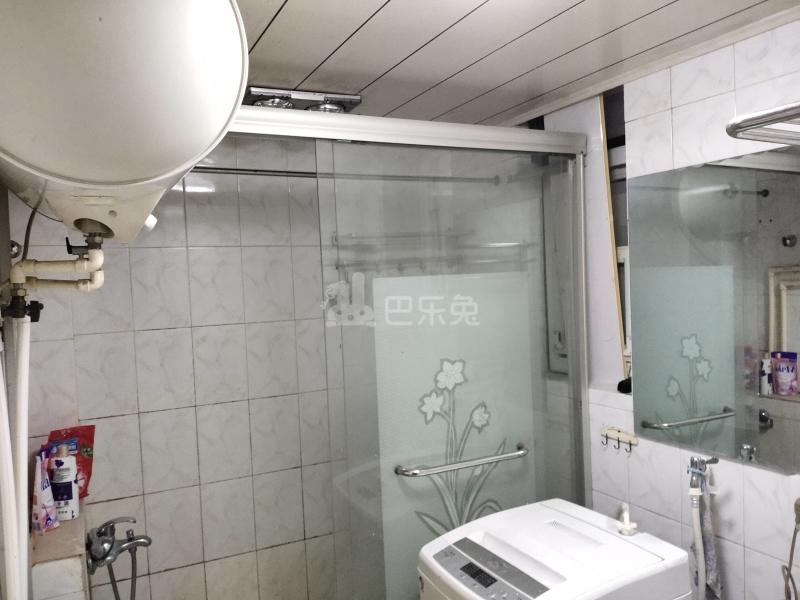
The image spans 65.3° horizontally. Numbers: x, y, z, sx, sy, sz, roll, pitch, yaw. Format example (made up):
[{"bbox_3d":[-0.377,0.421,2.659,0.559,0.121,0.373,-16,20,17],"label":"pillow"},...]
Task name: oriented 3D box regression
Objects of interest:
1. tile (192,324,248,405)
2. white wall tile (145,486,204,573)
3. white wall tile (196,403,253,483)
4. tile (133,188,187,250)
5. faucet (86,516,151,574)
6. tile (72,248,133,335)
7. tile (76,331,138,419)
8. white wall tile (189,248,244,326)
[{"bbox_3d":[-0.698,0.252,2.433,0.200,0.302,0.010,-3,2,-25],"label":"tile"},{"bbox_3d":[-0.847,0.862,2.353,0.200,0.300,0.010,-3,3,-25],"label":"white wall tile"},{"bbox_3d":[-0.679,0.550,2.423,0.200,0.300,0.010,-3,3,-25],"label":"white wall tile"},{"bbox_3d":[-0.894,-0.342,2.298,0.200,0.300,0.010,-3,3,-25],"label":"tile"},{"bbox_3d":[-0.961,0.817,2.138,0.201,0.149,0.200,-3,2,-25],"label":"faucet"},{"bbox_3d":[-1.063,-0.030,2.228,0.200,0.300,0.010,-3,3,-25],"label":"tile"},{"bbox_3d":[-1.060,0.273,2.263,0.200,0.302,0.010,-3,2,-25],"label":"tile"},{"bbox_3d":[-0.702,-0.052,2.396,0.200,0.300,0.010,-3,3,-25],"label":"white wall tile"}]

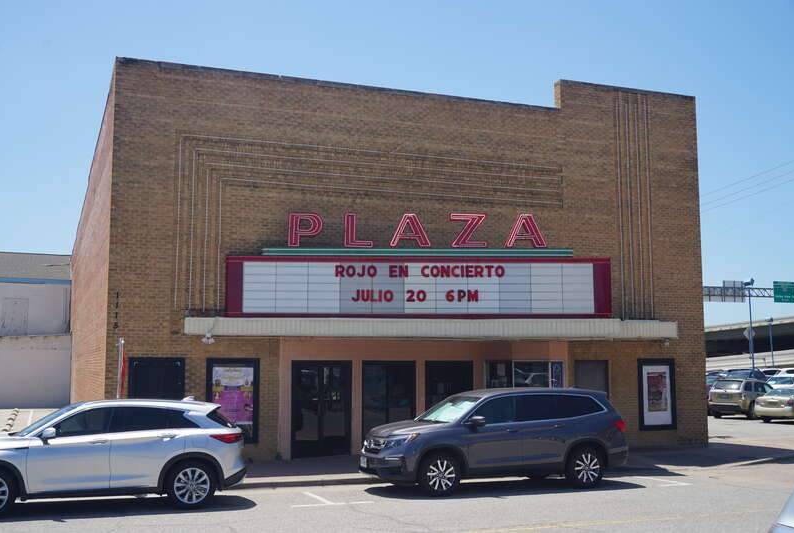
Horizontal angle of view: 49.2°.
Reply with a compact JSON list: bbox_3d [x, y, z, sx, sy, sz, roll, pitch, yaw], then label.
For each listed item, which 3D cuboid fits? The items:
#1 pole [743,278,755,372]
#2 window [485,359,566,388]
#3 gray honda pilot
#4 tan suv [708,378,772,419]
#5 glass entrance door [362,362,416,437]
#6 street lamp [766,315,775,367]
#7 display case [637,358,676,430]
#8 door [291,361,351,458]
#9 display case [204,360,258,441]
[{"bbox_3d":[24.977,4.989,60.817,0.750,8.258,0.400,0,-6,0],"label":"pole"},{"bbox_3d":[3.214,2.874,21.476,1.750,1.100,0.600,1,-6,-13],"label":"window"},{"bbox_3d":[1.798,3.074,15.787,4.990,1.790,2.000,2,-7,-21],"label":"gray honda pilot"},{"bbox_3d":[16.350,6.120,40.400,4.720,1.740,1.870,6,-9,-43],"label":"tan suv"},{"bbox_3d":[-0.173,3.288,20.327,1.516,2.132,0.100,4,-7,-34],"label":"glass entrance door"},{"bbox_3d":[42.218,9.455,97.549,0.900,7.536,0.450,0,-6,0],"label":"street lamp"},{"bbox_3d":[6.678,3.284,22.197,1.145,1.824,0.120,2,-7,-20],"label":"display case"},{"bbox_3d":[-1.661,3.180,19.329,1.545,2.132,0.100,4,-7,-34],"label":"door"},{"bbox_3d":[-3.489,2.860,18.422,1.138,1.798,0.120,2,-7,-20],"label":"display case"}]

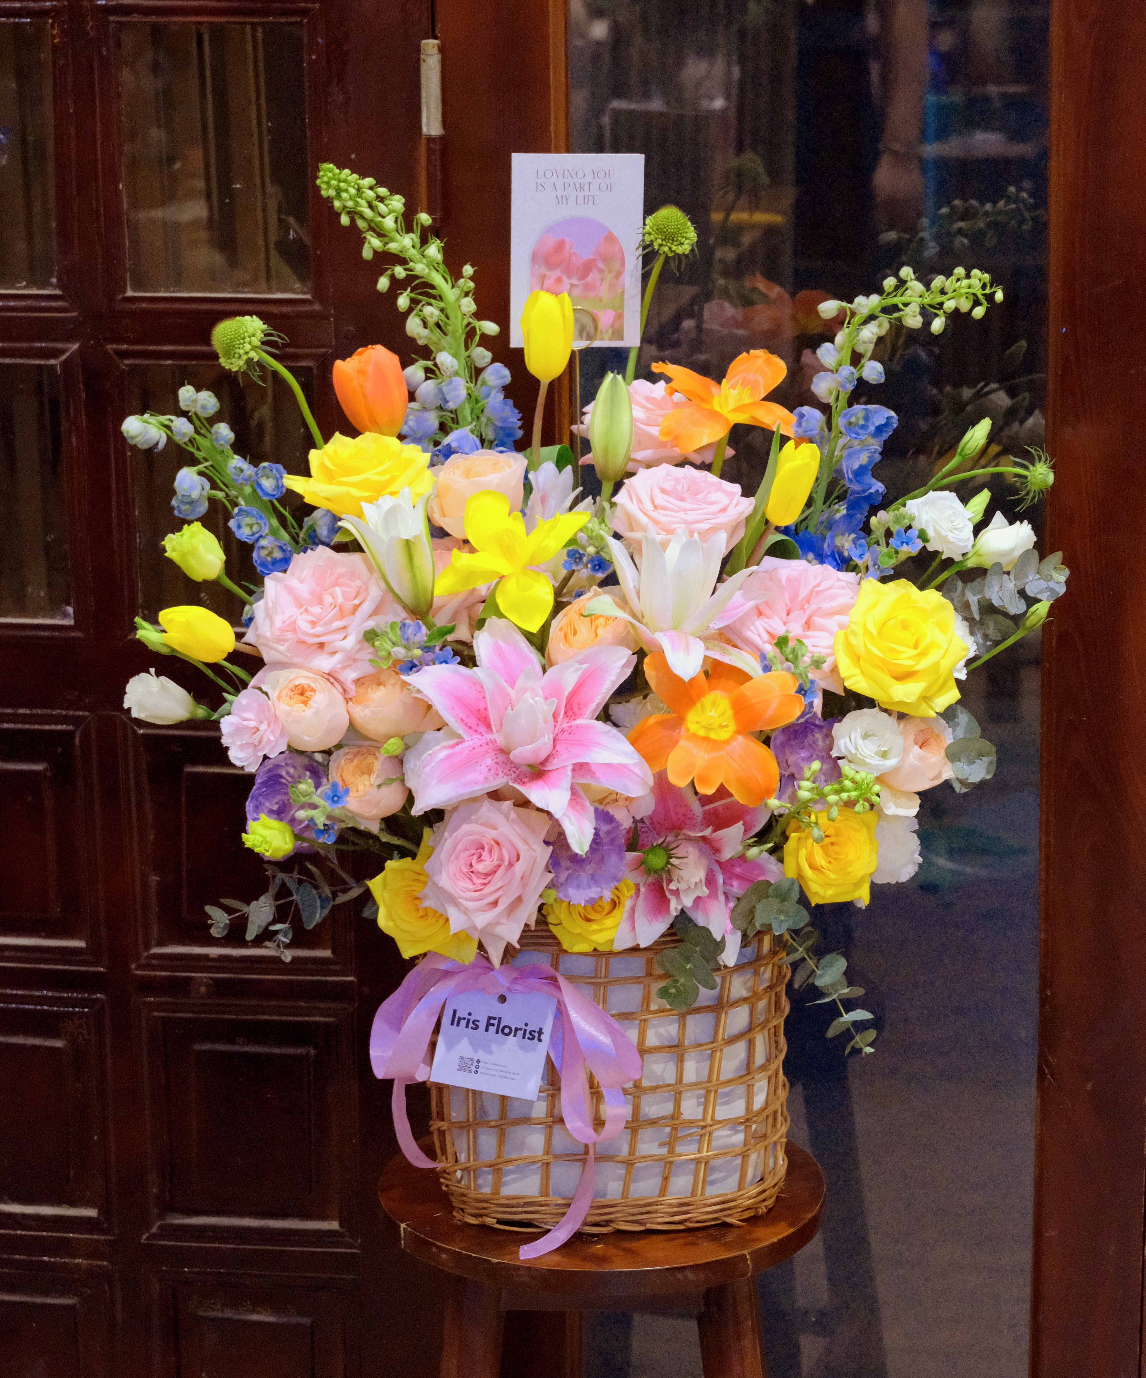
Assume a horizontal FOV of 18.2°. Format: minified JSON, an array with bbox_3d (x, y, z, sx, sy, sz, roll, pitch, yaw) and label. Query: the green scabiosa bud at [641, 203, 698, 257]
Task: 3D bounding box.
[{"bbox_3d":[0.068,-0.323,2.520,0.037,0.036,0.037,9,13,0],"label":"green scabiosa bud"}]

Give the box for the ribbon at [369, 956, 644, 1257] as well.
[{"bbox_3d":[-0.047,0.284,2.504,0.192,0.210,0.100,0,12,3],"label":"ribbon"}]

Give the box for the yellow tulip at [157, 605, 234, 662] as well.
[{"bbox_3d":[-0.260,-0.038,2.470,0.055,0.038,0.038,18,0,-12],"label":"yellow tulip"}]

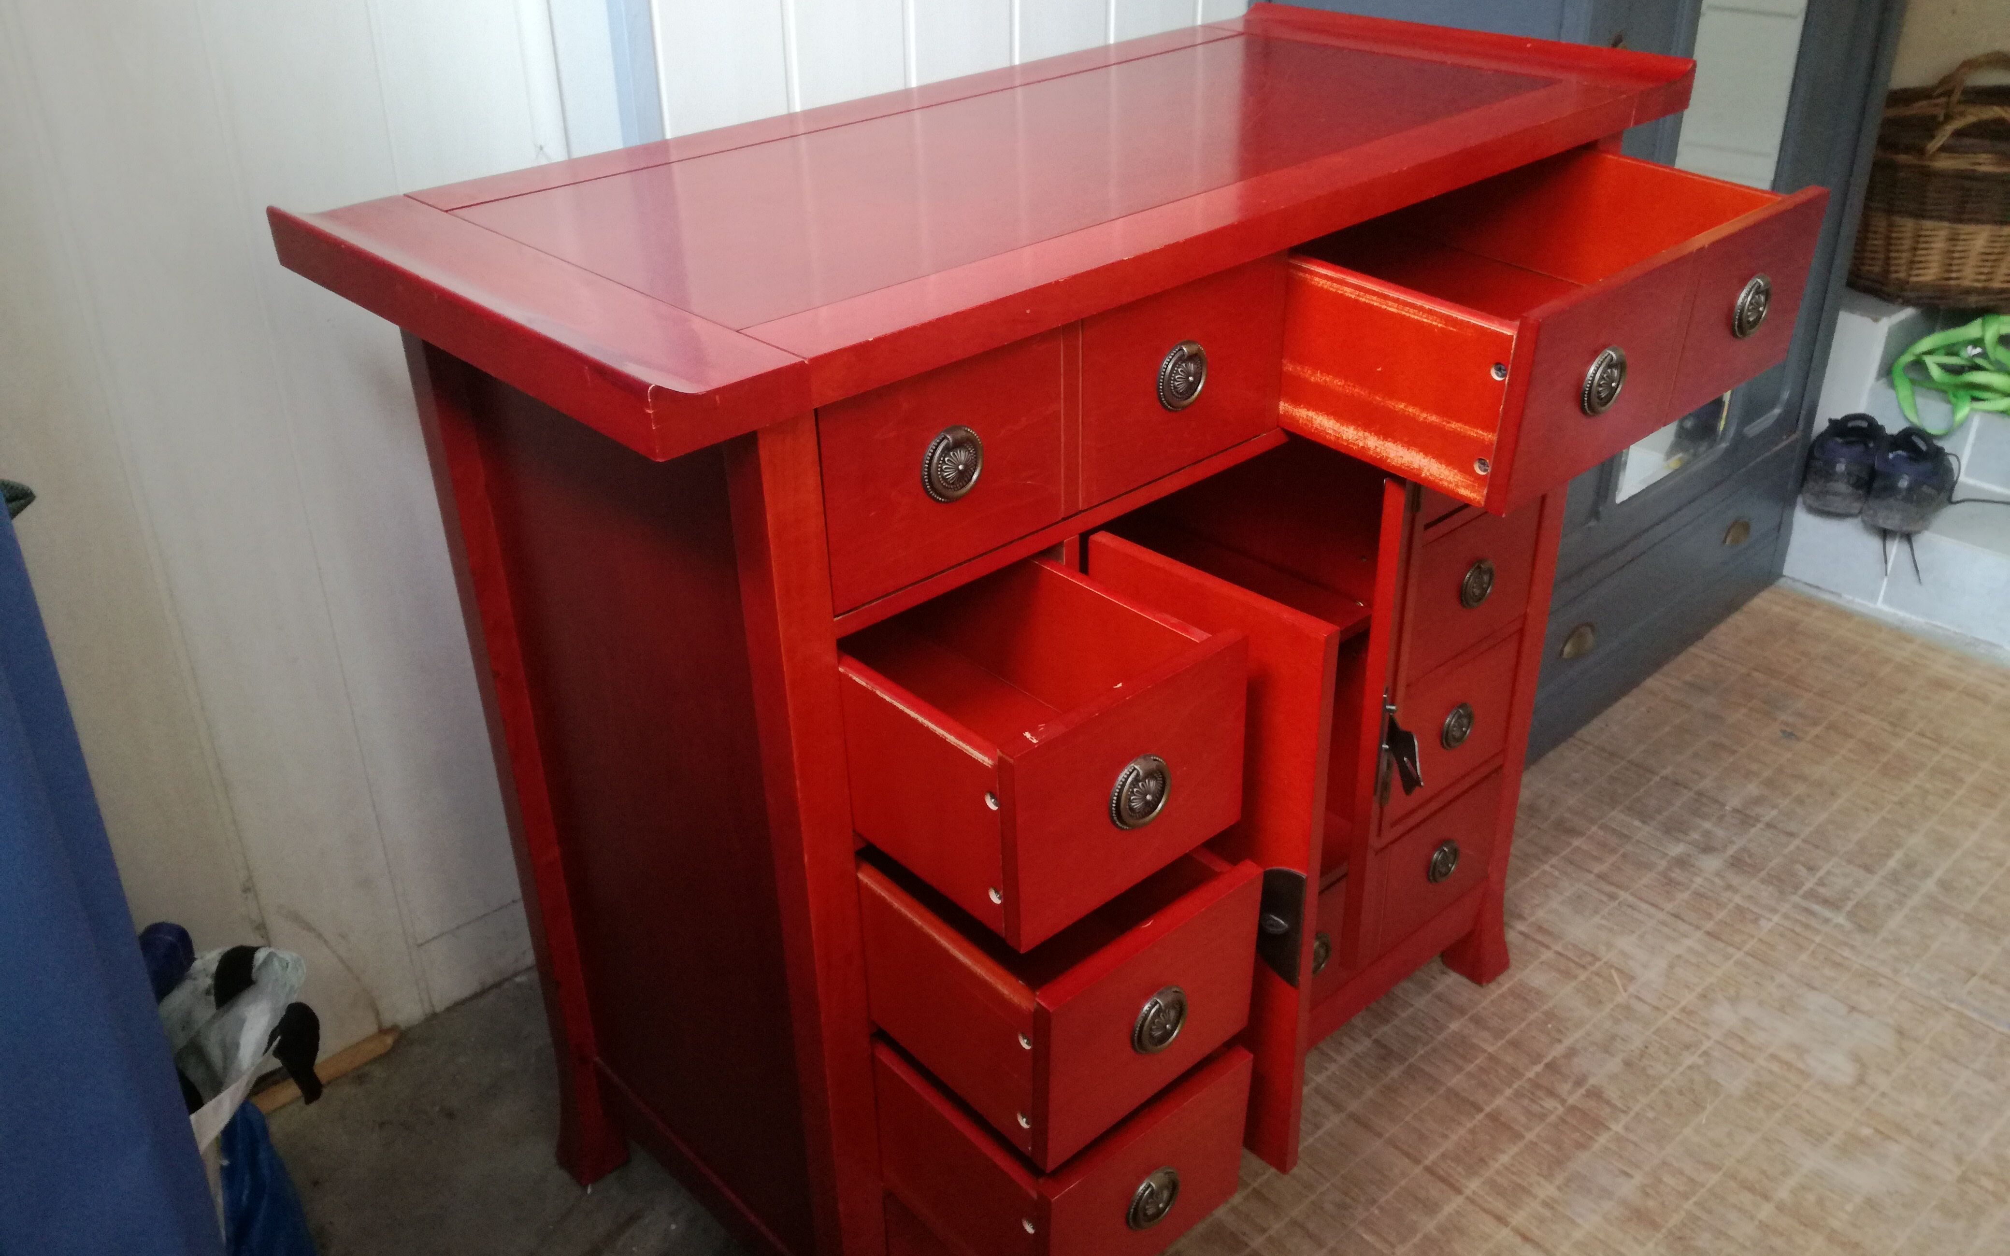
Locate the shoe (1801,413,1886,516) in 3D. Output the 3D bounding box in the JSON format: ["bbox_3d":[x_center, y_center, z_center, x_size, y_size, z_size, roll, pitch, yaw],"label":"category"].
[{"bbox_3d":[1.436,-0.287,2.660,0.100,0.099,0.265,17,35,30],"label":"shoe"}]

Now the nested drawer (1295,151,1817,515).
[{"bbox_3d":[0.383,-0.293,1.322,0.431,0.146,0.409,-25,39,-35],"label":"nested drawer"}]

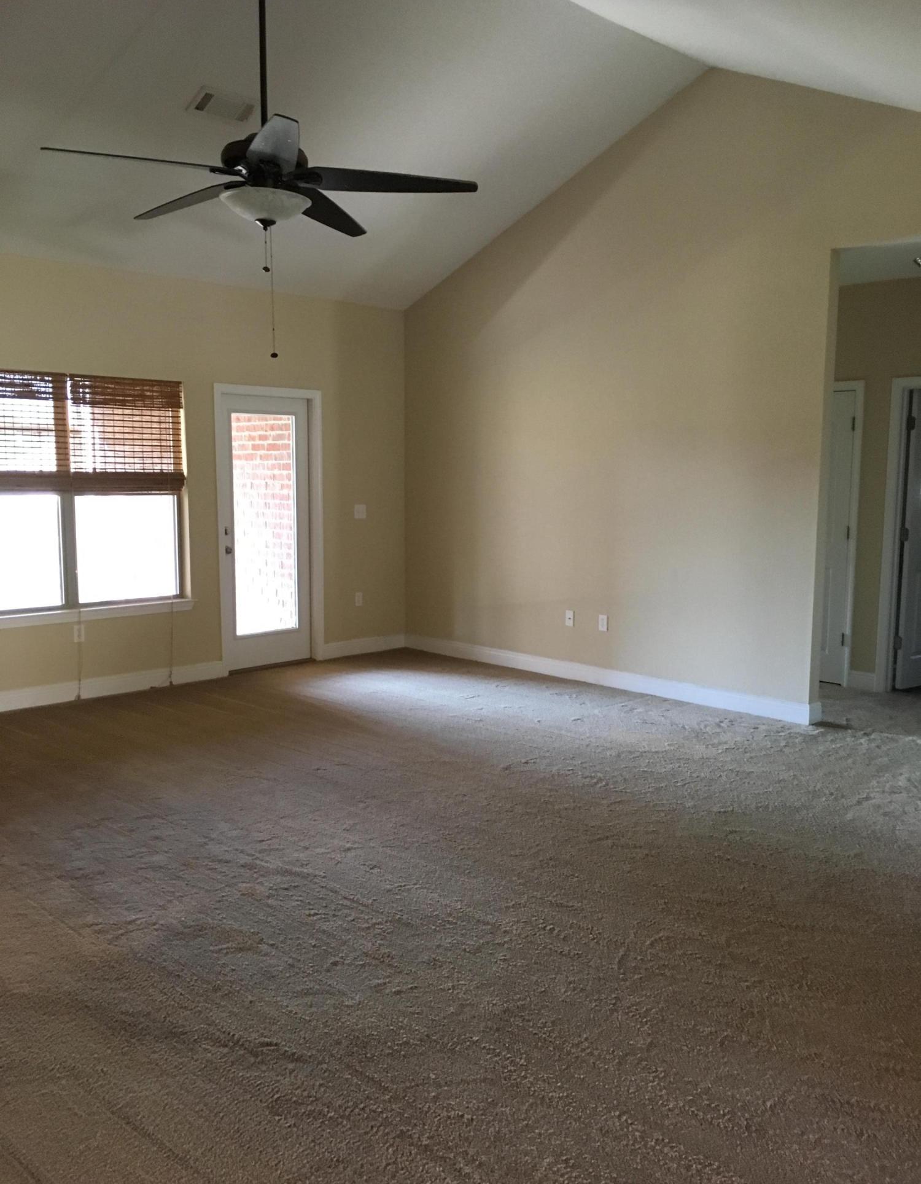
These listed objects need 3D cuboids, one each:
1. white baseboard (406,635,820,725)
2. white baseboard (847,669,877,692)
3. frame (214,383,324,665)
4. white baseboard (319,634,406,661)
[{"bbox_3d":[0.857,0.571,7.506,0.140,0.124,3.657,-6,10,-44],"label":"white baseboard"},{"bbox_3d":[2.792,0.623,7.154,0.018,0.124,0.191,-6,10,-44],"label":"white baseboard"},{"bbox_3d":[-1.439,-0.468,7.757,0.933,2.107,0.130,-6,10,-44],"label":"frame"},{"bbox_3d":[-0.773,0.449,8.462,0.851,0.124,0.020,-6,10,-44],"label":"white baseboard"}]

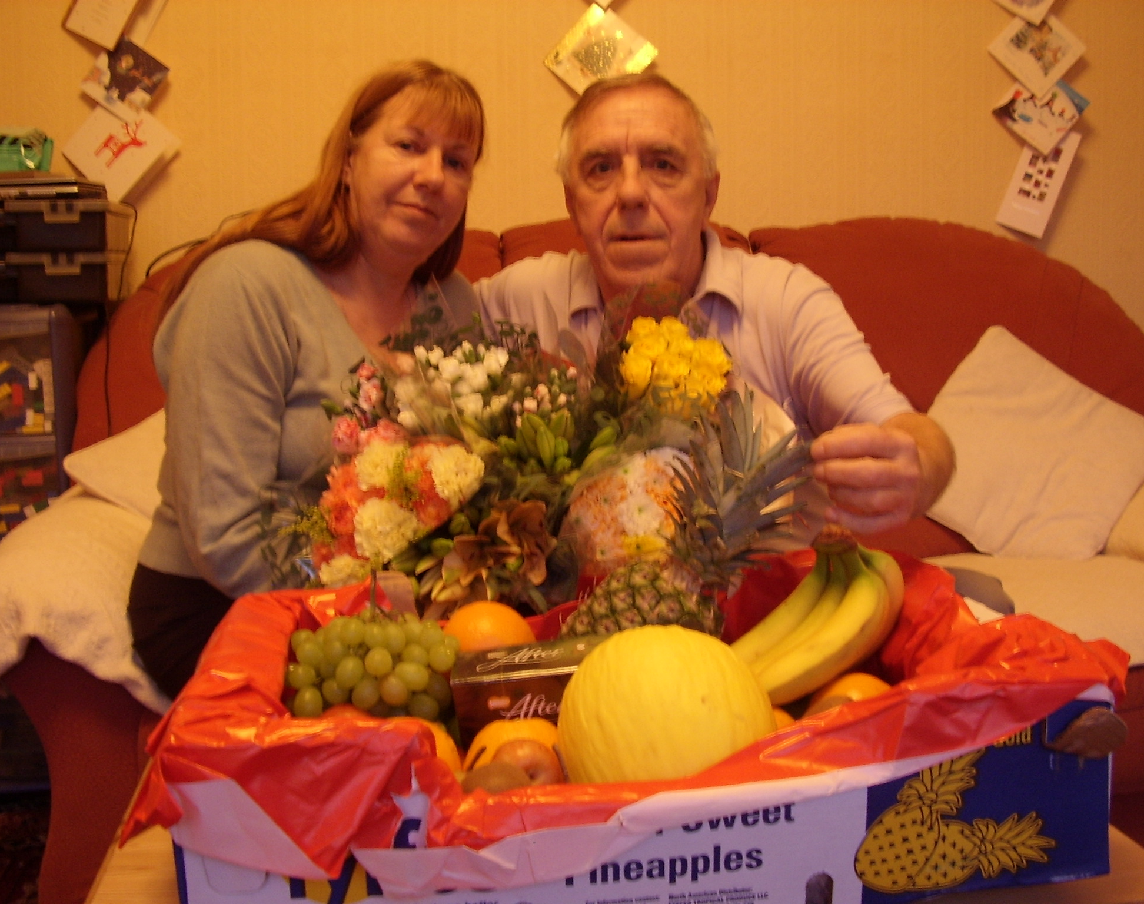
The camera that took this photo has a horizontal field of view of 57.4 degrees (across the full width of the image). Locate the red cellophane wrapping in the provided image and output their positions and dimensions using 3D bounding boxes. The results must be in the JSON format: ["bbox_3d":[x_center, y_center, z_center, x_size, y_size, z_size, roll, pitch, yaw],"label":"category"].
[{"bbox_3d":[0.042,0.199,0.852,0.640,0.150,0.430,-2,6,-10],"label":"red cellophane wrapping"}]

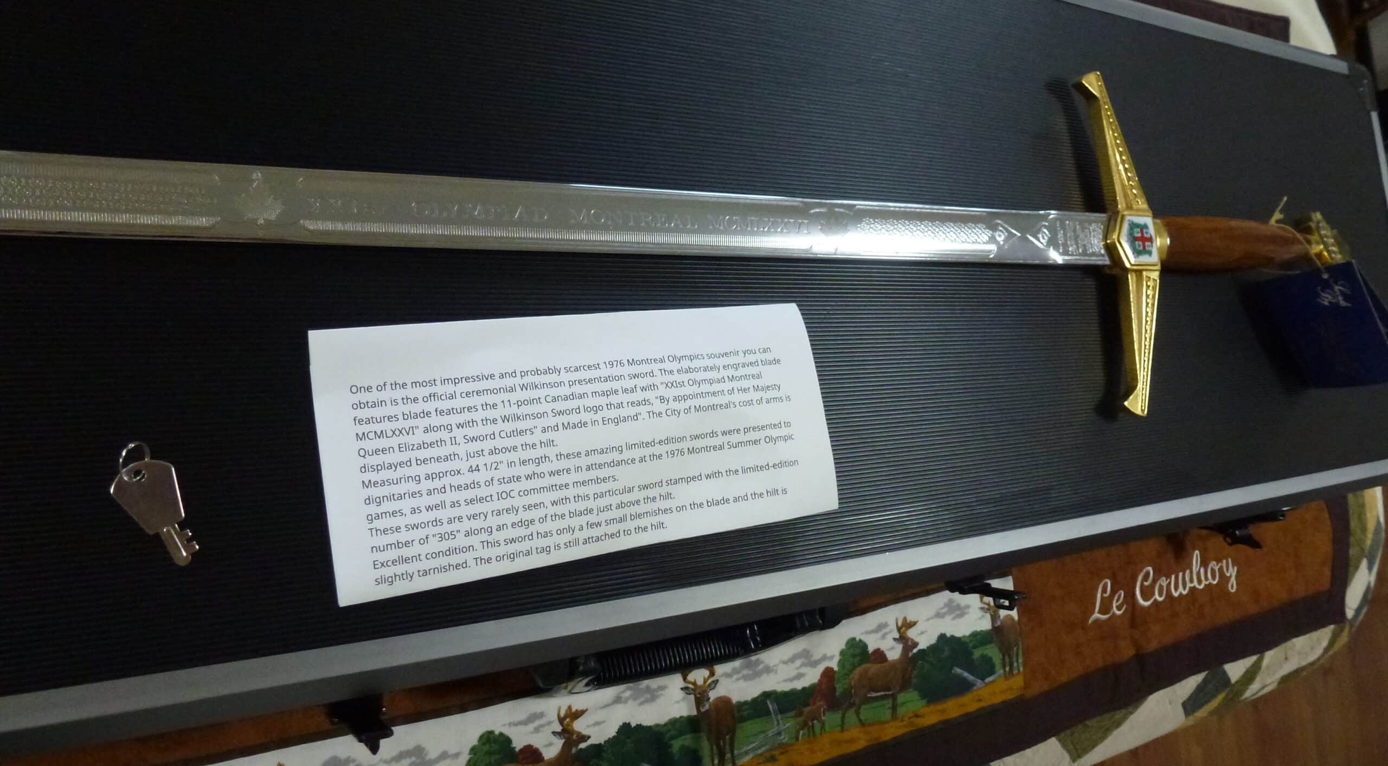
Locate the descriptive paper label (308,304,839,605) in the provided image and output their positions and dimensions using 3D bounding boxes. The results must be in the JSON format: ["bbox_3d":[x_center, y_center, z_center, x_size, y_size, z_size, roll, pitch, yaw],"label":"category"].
[{"bbox_3d":[-0.035,0.019,0.383,0.215,0.010,0.095,-6,85,-32],"label":"descriptive paper label"}]

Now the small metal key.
[{"bbox_3d":[-0.168,0.038,0.302,0.018,0.005,0.042,-30,98,-31],"label":"small metal key"}]

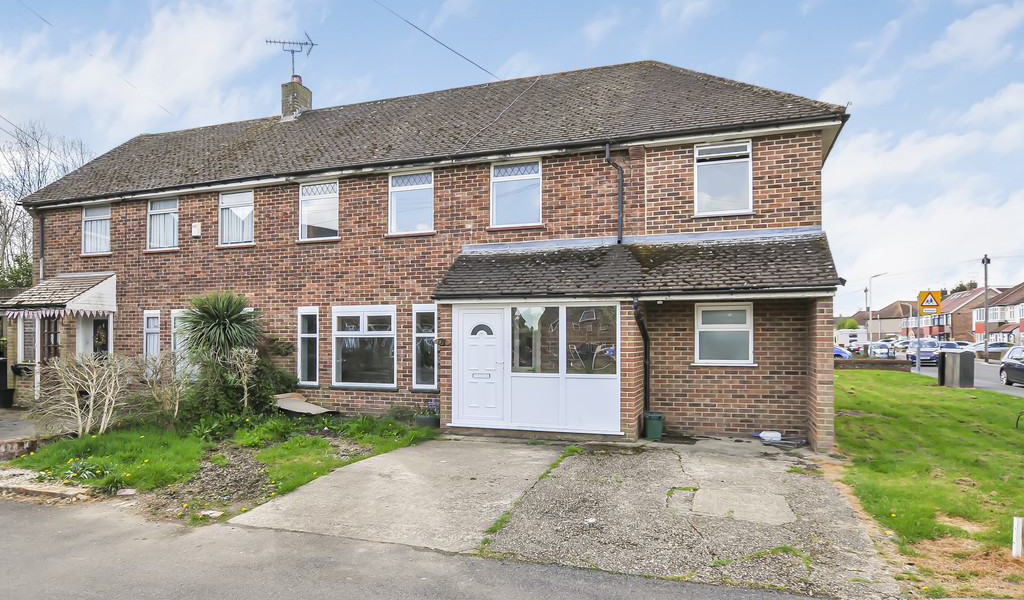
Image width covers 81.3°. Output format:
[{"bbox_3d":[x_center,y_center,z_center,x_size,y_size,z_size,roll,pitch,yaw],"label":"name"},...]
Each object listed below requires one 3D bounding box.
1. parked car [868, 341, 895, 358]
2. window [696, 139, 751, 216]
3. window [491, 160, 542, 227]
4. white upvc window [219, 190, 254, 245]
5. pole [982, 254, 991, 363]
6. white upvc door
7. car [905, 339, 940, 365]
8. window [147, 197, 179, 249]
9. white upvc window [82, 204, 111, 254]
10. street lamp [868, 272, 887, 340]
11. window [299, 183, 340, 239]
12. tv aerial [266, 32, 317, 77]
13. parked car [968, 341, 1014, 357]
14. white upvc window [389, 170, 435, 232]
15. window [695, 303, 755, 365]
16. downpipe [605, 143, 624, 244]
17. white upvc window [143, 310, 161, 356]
[{"bbox_3d":[25.766,3.766,42.000,1.800,1.480,4.300,-1,-2,24],"label":"parked car"},{"bbox_3d":[3.403,-1.947,9.600,0.880,1.180,0.100,-1,-2,19],"label":"window"},{"bbox_3d":[0.075,-1.910,10.720,0.950,1.180,0.100,-1,-2,19],"label":"window"},{"bbox_3d":[-5.951,-1.777,12.938,0.944,1.131,0.120,-1,-2,19],"label":"white upvc window"},{"bbox_3d":[33.007,0.591,41.500,0.400,7.500,0.400,-1,-2,34],"label":"pole"},{"bbox_3d":[-0.526,1.092,9.800,0.860,1.910,0.090,-1,-2,19],"label":"white upvc door"},{"bbox_3d":[26.827,3.382,38.800,1.850,1.670,4.400,-1,-2,33],"label":"car"},{"bbox_3d":[-7.951,-1.725,13.640,0.927,1.135,0.120,-1,-2,19],"label":"window"},{"bbox_3d":[-9.949,-1.676,14.340,0.941,1.133,0.120,-1,-2,19],"label":"white upvc window"},{"bbox_3d":[24.265,1.192,39.500,1.050,5.900,0.220,-1,-2,24],"label":"street lamp"},{"bbox_3d":[-3.938,-1.825,12.233,0.966,1.156,0.120,-1,-2,19],"label":"window"},{"bbox_3d":[-5.840,-6.528,15.800,1.280,1.100,0.400,0,-2,-10],"label":"tv aerial"},{"bbox_3d":[40.144,4.232,50.000,4.300,1.470,1.800,-1,-2,20],"label":"parked car"},{"bbox_3d":[-1.931,-1.865,11.529,0.983,1.185,0.120,-1,-2,19],"label":"white upvc window"},{"bbox_3d":[3.378,0.541,9.505,0.883,0.983,0.120,-1,-2,19],"label":"window"},{"bbox_3d":[1.706,-1.777,9.980,0.240,1.700,0.280,-1,-2,19],"label":"downpipe"},{"bbox_3d":[-8.157,0.996,13.500,0.470,1.500,0.100,-1,-2,19],"label":"white upvc window"}]

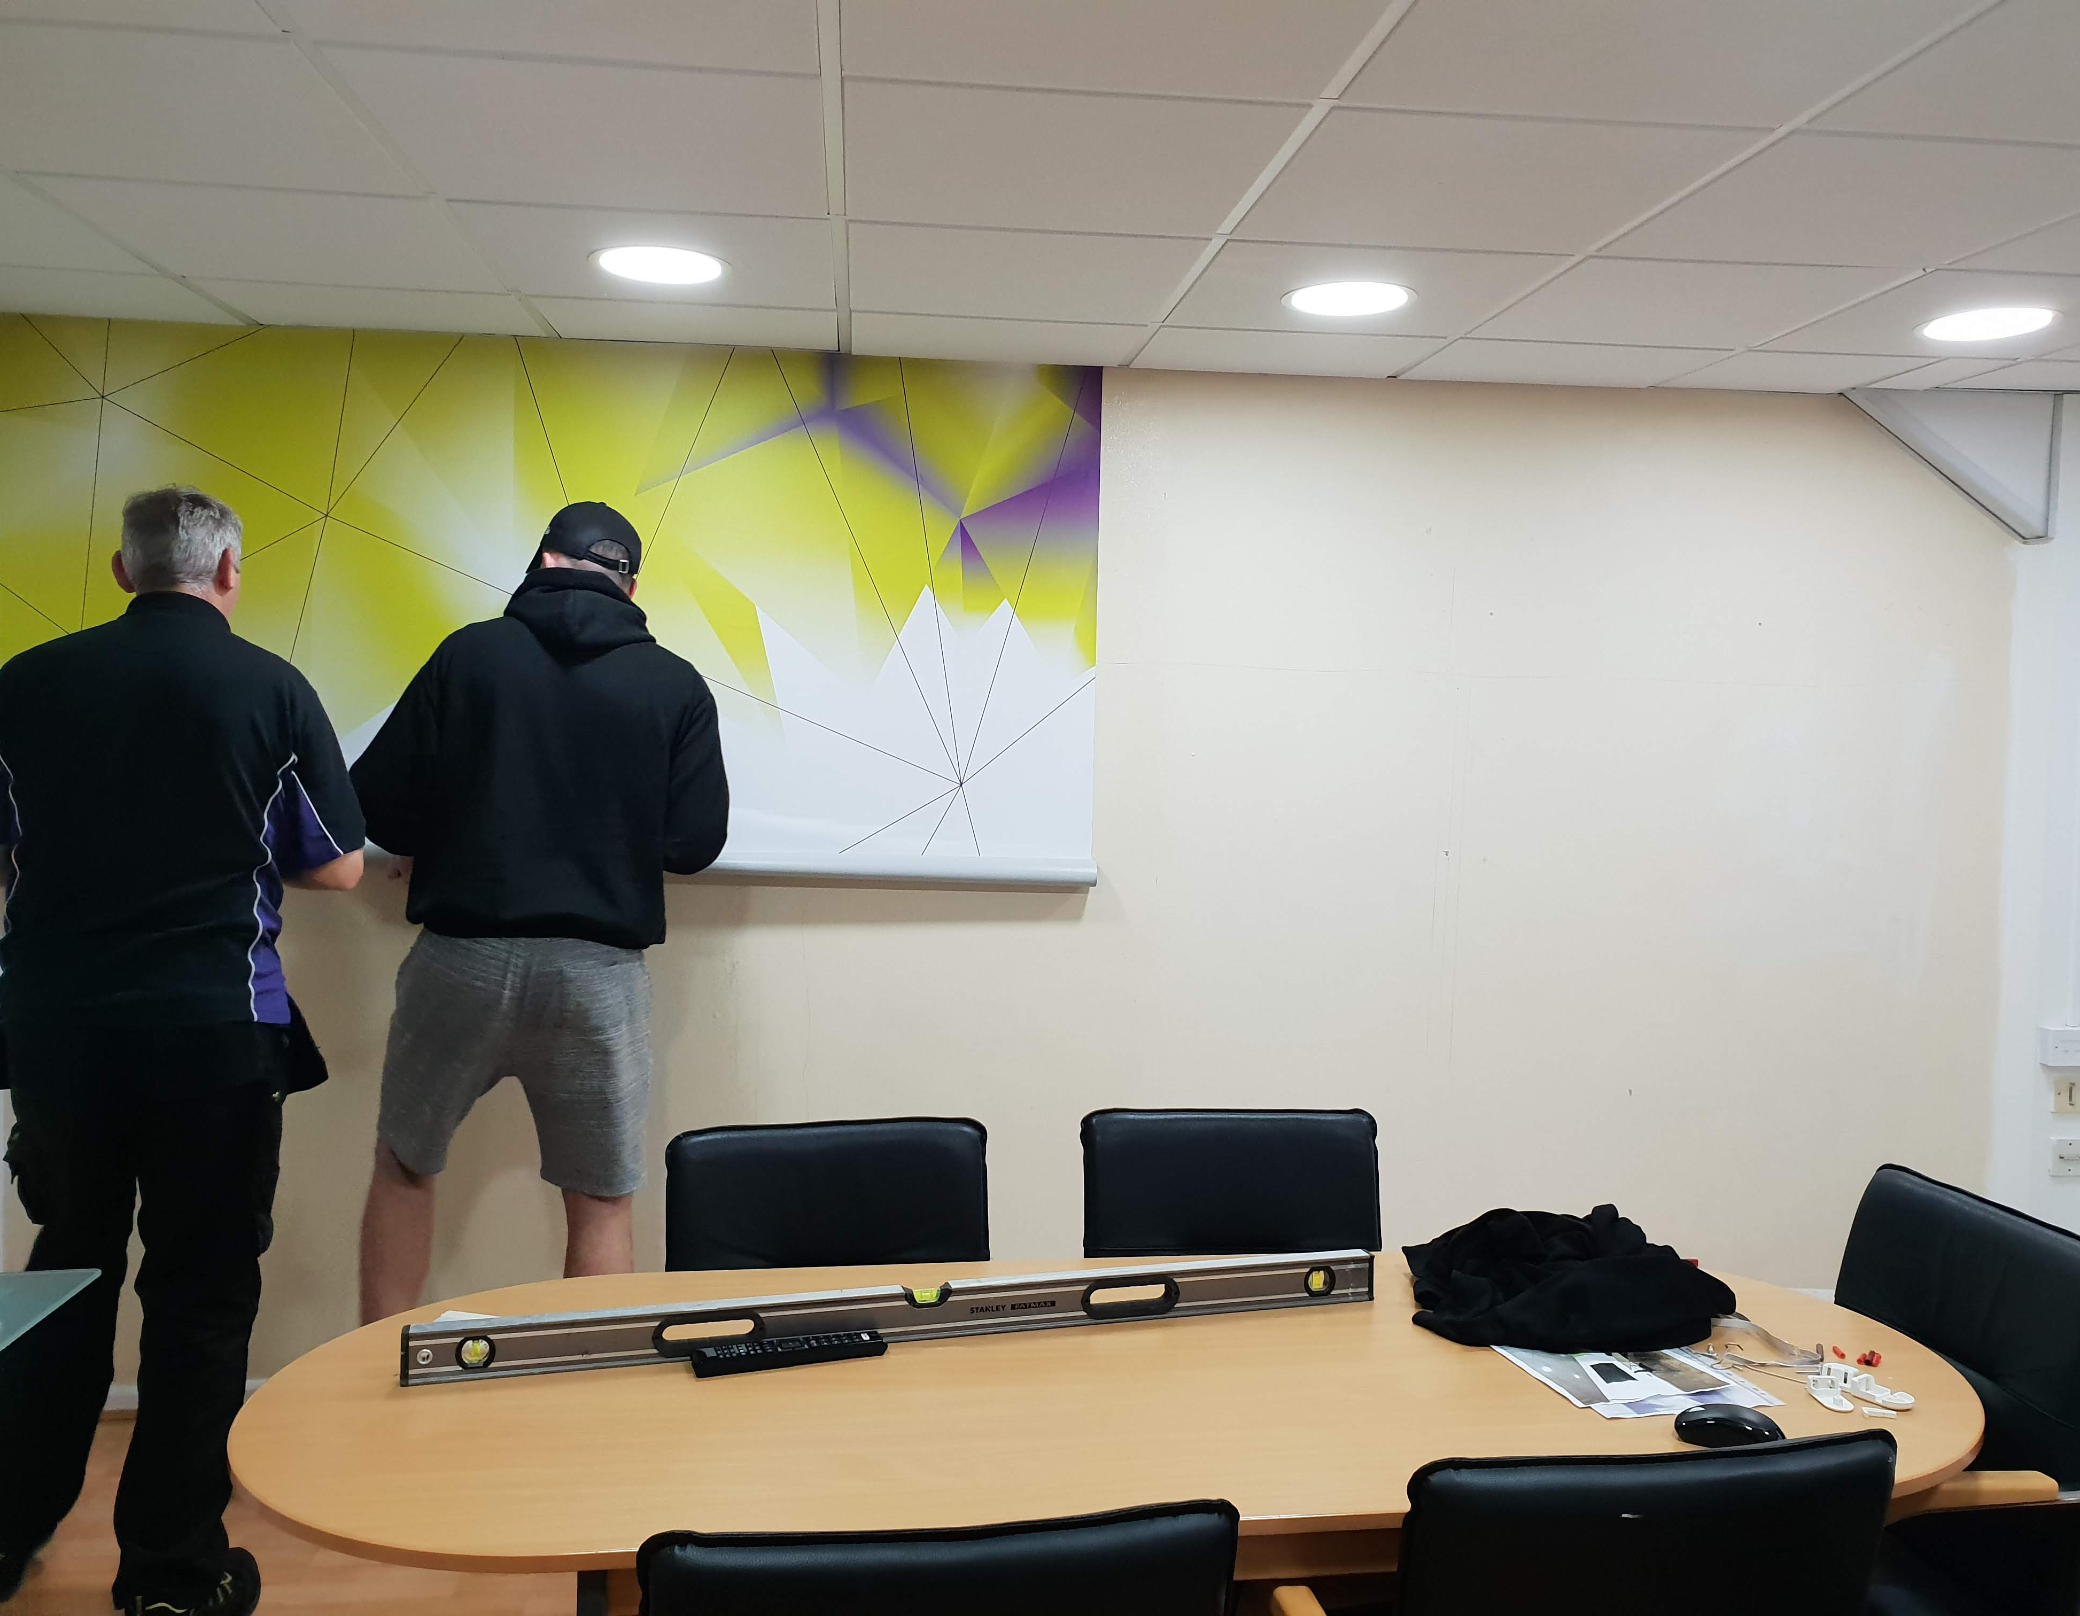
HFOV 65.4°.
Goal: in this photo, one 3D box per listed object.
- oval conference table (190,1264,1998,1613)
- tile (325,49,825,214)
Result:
[{"bbox_3d":[0.114,1.046,1.973,2.010,0.740,0.790,1,4,-8],"label":"oval conference table"},{"bbox_3d":[-0.577,-0.902,2.181,0.595,0.020,0.595,1,4,-6],"label":"tile"}]

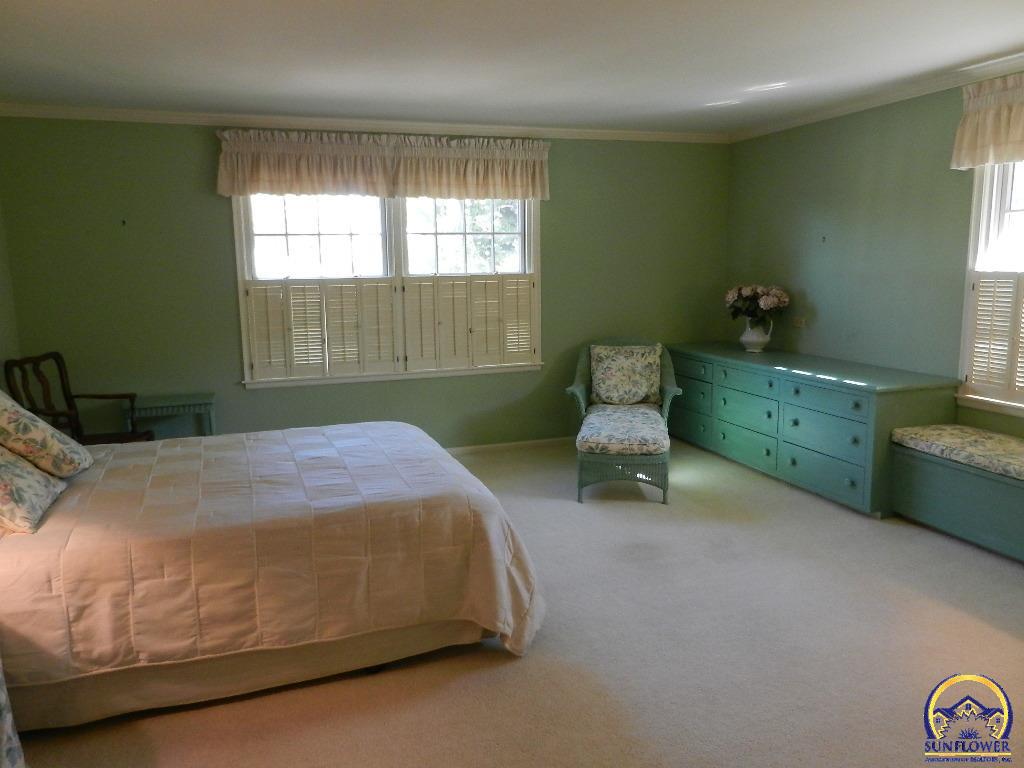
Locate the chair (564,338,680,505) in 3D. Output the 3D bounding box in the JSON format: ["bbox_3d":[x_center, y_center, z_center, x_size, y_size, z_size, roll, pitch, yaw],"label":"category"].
[{"bbox_3d":[0.750,0.191,5.021,0.780,0.870,1.300,0,9,8],"label":"chair"}]

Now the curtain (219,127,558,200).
[{"bbox_3d":[-0.806,-1.513,5.150,2.321,0.426,0.130,-5,10,-19],"label":"curtain"}]

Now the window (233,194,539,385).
[{"bbox_3d":[-0.809,-0.738,5.335,2.210,1.408,0.120,-5,10,-19],"label":"window"}]

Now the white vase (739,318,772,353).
[{"bbox_3d":[1.911,-0.393,5.839,0.265,0.262,0.220,-1,9,0],"label":"white vase"}]

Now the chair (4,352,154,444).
[{"bbox_3d":[-2.512,0.311,4.436,0.600,0.960,0.600,-1,9,2],"label":"chair"}]

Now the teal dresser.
[{"bbox_3d":[1.938,0.196,5.287,0.650,0.723,2.252,-5,10,-19],"label":"teal dresser"}]

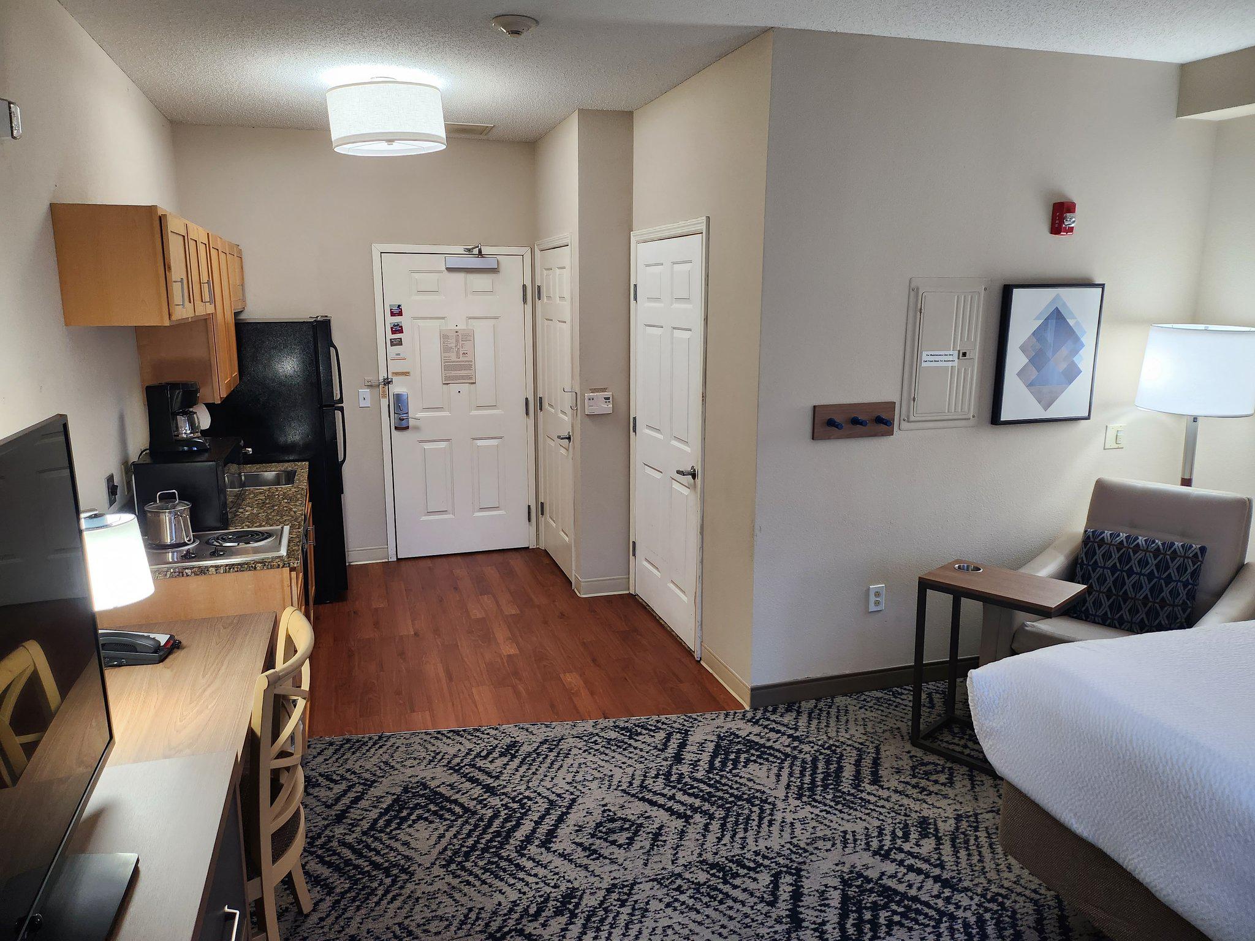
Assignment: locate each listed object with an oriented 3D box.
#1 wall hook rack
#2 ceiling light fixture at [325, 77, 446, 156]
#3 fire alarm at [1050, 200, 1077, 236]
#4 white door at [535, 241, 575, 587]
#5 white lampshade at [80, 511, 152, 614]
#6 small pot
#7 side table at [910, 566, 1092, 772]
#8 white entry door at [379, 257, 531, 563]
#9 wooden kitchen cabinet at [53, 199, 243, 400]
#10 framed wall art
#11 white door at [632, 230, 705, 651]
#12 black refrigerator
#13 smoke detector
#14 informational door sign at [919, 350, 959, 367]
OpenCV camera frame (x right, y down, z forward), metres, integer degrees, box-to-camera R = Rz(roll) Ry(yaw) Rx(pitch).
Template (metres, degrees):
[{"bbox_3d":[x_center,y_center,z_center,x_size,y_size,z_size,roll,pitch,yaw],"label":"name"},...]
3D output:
[{"bbox_3d":[0.970,-0.202,3.643,0.386,0.143,0.085,-4,12,-18],"label":"wall hook rack"},{"bbox_3d":[-1.151,-1.693,4.151,0.530,0.305,0.530,-3,12,-18],"label":"ceiling light fixture"},{"bbox_3d":[1.891,-1.089,3.769,0.075,0.133,0.062,-4,12,-18],"label":"fire alarm"},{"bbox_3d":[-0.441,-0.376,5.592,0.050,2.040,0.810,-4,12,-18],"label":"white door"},{"bbox_3d":[-1.467,0.254,2.404,0.280,0.212,0.280,-3,12,-18],"label":"white lampshade"},{"bbox_3d":[-1.738,0.179,3.318,0.185,0.200,0.165,3,12,16],"label":"small pot"},{"bbox_3d":[1.426,0.768,3.378,0.487,0.703,0.333,11,16,43],"label":"side table"},{"bbox_3d":[-1.135,-0.420,5.893,0.912,2.030,0.050,-3,12,-18],"label":"white entry door"},{"bbox_3d":[-2.102,-0.724,4.126,0.331,0.784,2.535,-3,12,-18],"label":"wooden kitchen cabinet"},{"bbox_3d":[1.887,-0.521,3.899,0.522,0.613,0.040,-4,12,-18],"label":"framed wall art"},{"bbox_3d":[0.220,-0.171,4.611,0.050,2.030,0.920,-3,12,-18],"label":"white door"},{"bbox_3d":[-2.092,-0.080,5.175,0.790,1.640,0.720,-4,12,-18],"label":"black refrigerator"},{"bbox_3d":[-0.413,-1.637,3.224,0.171,0.054,0.171,0,11,0],"label":"smoke detector"},{"bbox_3d":[1.348,-0.481,3.744,0.183,0.062,0.004,-4,12,-18],"label":"informational door sign"}]

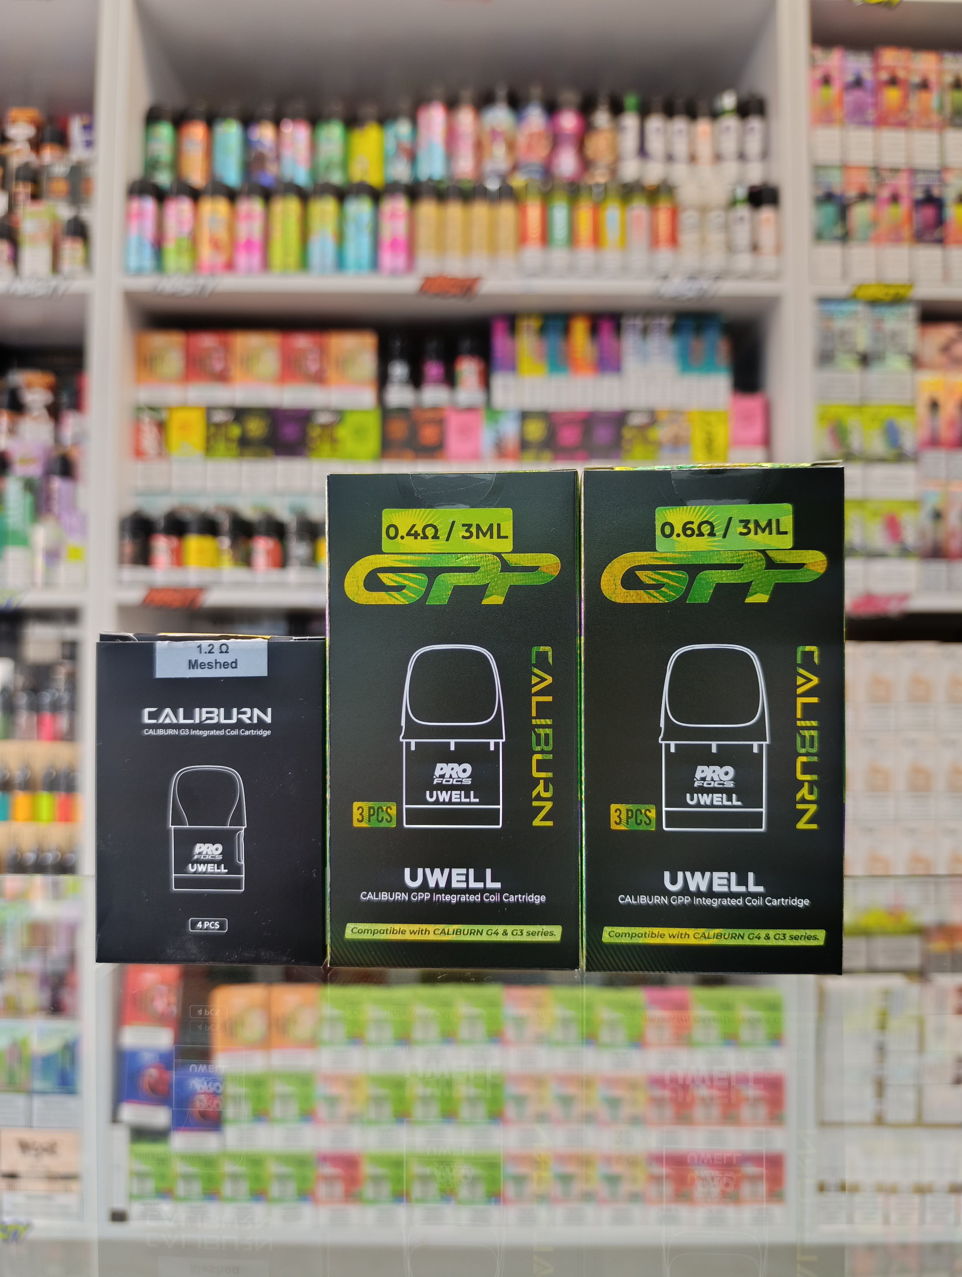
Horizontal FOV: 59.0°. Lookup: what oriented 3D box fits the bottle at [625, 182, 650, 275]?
[{"bbox_3d":[0.166,-0.428,0.900,0.028,0.105,0.028,0,-2,0],"label":"bottle"}]

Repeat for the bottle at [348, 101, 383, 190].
[{"bbox_3d":[-0.142,-0.602,1.050,0.038,0.113,0.038,0,-2,0],"label":"bottle"}]

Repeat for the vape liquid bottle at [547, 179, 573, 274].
[{"bbox_3d":[0.087,-0.455,0.940,0.029,0.105,0.029,0,-1,0],"label":"vape liquid bottle"}]

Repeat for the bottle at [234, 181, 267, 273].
[{"bbox_3d":[-0.273,-0.481,1.008,0.038,0.114,0.038,0,-2,0],"label":"bottle"}]

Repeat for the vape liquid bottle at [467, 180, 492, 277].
[{"bbox_3d":[-0.002,-0.428,0.900,0.028,0.105,0.028,0,-2,0],"label":"vape liquid bottle"}]

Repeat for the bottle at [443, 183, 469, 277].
[{"bbox_3d":[-0.029,-0.480,1.005,0.030,0.114,0.030,0,-2,0],"label":"bottle"}]

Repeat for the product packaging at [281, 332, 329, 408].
[{"bbox_3d":[-0.195,-0.292,0.940,0.051,0.083,0.030,0,-2,0],"label":"product packaging"}]

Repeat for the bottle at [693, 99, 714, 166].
[{"bbox_3d":[0.247,-0.547,0.942,0.026,0.097,0.026,0,-2,0],"label":"bottle"}]

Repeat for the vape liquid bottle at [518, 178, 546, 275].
[{"bbox_3d":[0.061,-0.481,1.005,0.031,0.115,0.031,0,-2,0],"label":"vape liquid bottle"}]

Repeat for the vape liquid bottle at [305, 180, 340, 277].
[{"bbox_3d":[-0.188,-0.481,1.008,0.038,0.114,0.038,0,-2,0],"label":"vape liquid bottle"}]

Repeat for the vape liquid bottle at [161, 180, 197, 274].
[{"bbox_3d":[-0.358,-0.481,1.008,0.038,0.114,0.038,0,-2,0],"label":"vape liquid bottle"}]

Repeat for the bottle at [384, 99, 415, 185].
[{"bbox_3d":[-0.092,-0.549,0.964,0.036,0.109,0.036,0,-2,0],"label":"bottle"}]

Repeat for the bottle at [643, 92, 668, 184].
[{"bbox_3d":[0.215,-0.610,1.048,0.030,0.113,0.030,0,-2,0],"label":"bottle"}]

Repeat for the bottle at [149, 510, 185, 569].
[{"bbox_3d":[-0.334,-0.095,0.906,0.035,0.075,0.035,0,-2,0],"label":"bottle"}]

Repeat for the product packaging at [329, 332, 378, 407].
[{"bbox_3d":[-0.141,-0.292,0.940,0.051,0.083,0.030,0,-2,0],"label":"product packaging"}]

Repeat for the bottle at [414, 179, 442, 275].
[{"bbox_3d":[-0.057,-0.428,0.900,0.028,0.105,0.028,0,-2,0],"label":"bottle"}]

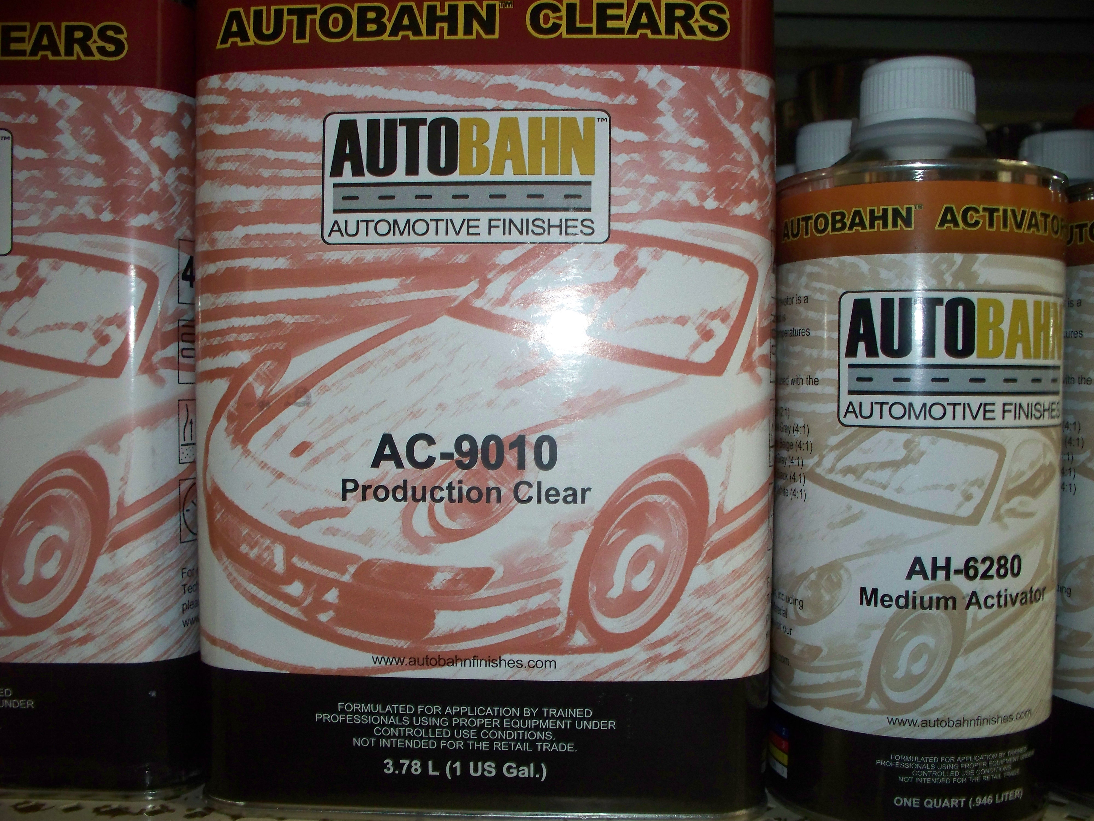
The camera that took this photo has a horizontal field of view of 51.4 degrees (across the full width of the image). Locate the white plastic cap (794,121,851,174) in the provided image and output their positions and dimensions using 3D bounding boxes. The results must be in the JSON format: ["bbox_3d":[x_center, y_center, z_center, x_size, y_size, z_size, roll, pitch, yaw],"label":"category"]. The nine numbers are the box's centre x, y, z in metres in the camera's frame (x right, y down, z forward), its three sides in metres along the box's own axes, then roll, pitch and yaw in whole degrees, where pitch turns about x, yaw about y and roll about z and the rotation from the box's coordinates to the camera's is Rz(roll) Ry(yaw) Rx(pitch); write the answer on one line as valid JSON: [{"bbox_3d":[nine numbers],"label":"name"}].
[{"bbox_3d":[0.111,-0.097,0.429,0.034,0.019,0.034,0,2,0],"label":"white plastic cap"}]

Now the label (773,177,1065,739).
[{"bbox_3d":[0.109,0.012,0.333,0.084,0.147,0.078,0,3,0],"label":"label"}]

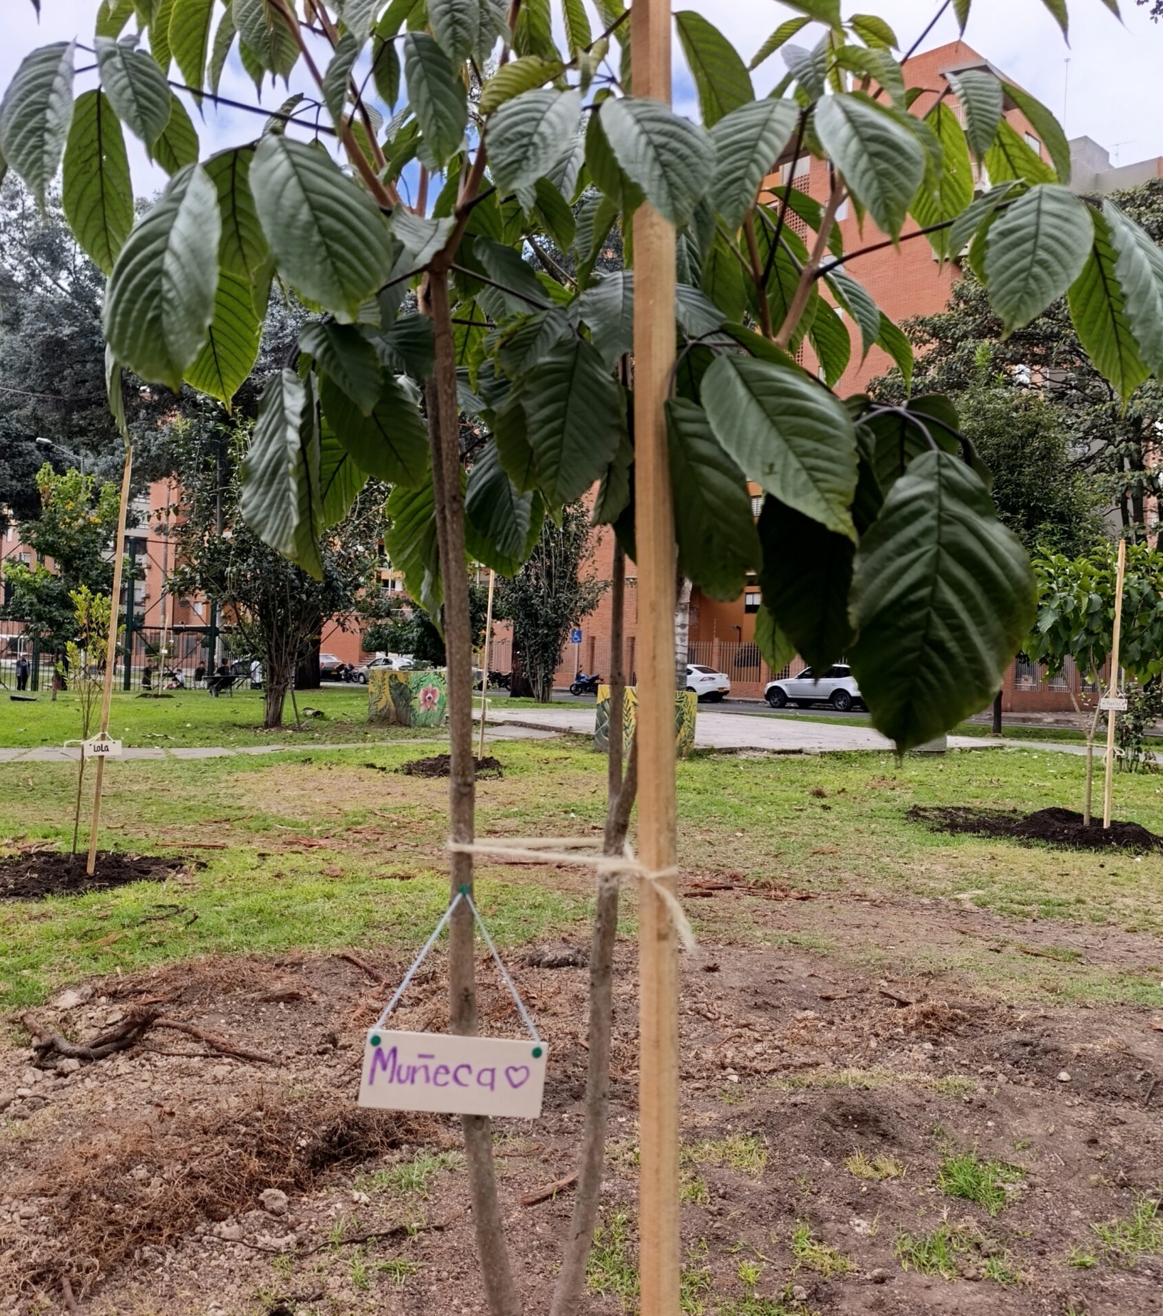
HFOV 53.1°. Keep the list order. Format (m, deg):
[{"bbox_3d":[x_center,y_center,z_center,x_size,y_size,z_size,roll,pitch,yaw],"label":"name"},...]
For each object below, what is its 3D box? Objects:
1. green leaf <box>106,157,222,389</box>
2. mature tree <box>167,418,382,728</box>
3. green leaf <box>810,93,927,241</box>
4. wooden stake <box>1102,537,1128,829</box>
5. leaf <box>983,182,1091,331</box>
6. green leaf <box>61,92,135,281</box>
[{"bbox_3d":[-0.396,-0.364,1.100,0.095,0.205,0.045,7,-14,13],"label":"green leaf"},{"bbox_3d":[-5.271,-1.468,20.000,3.400,5.200,3.300,2,-1,0],"label":"mature tree"},{"bbox_3d":[0.312,-0.535,1.270,0.095,0.175,0.050,-23,-18,3],"label":"green leaf"},{"bbox_3d":[4.131,0.190,9.000,0.050,2.250,0.050,3,0,17],"label":"wooden stake"},{"bbox_3d":[0.488,-0.429,1.250,0.110,0.168,0.040,15,-14,-2],"label":"leaf"},{"bbox_3d":[-0.530,-0.522,1.280,0.080,0.205,0.035,-6,11,-9],"label":"green leaf"}]

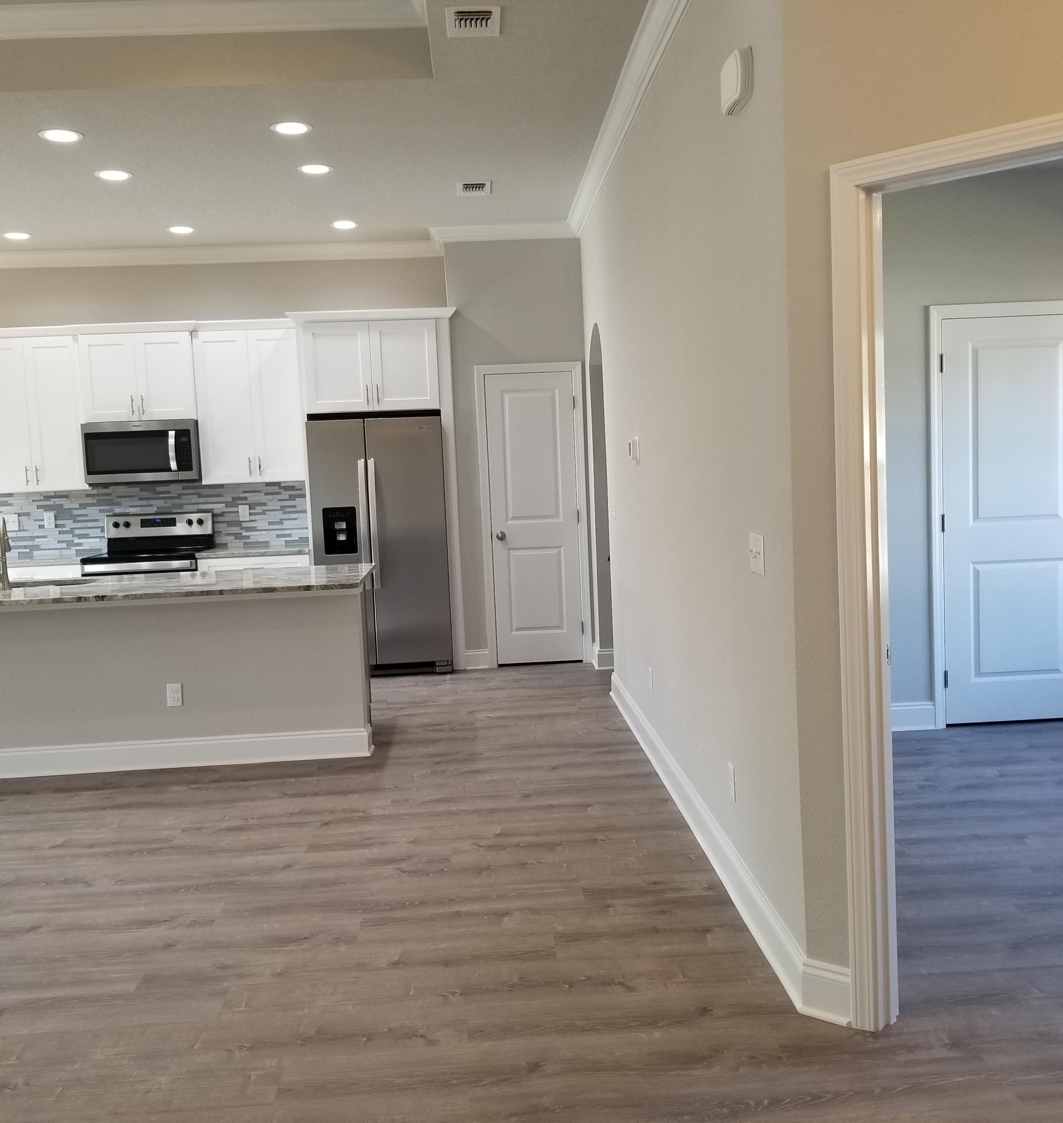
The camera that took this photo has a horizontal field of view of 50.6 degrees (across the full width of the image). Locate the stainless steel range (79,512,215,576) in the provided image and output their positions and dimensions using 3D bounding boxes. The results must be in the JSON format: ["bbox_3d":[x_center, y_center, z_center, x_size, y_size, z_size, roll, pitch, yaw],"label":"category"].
[{"bbox_3d":[-2.656,0.264,7.931,0.761,1.171,0.698,-3,5,-3],"label":"stainless steel range"}]

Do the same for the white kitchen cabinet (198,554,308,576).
[{"bbox_3d":[-1.896,0.372,8.025,0.753,0.874,0.623,-3,5,-3],"label":"white kitchen cabinet"}]

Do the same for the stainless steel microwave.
[{"bbox_3d":[-2.711,-0.772,7.982,0.765,0.415,0.433,-3,5,-3],"label":"stainless steel microwave"}]

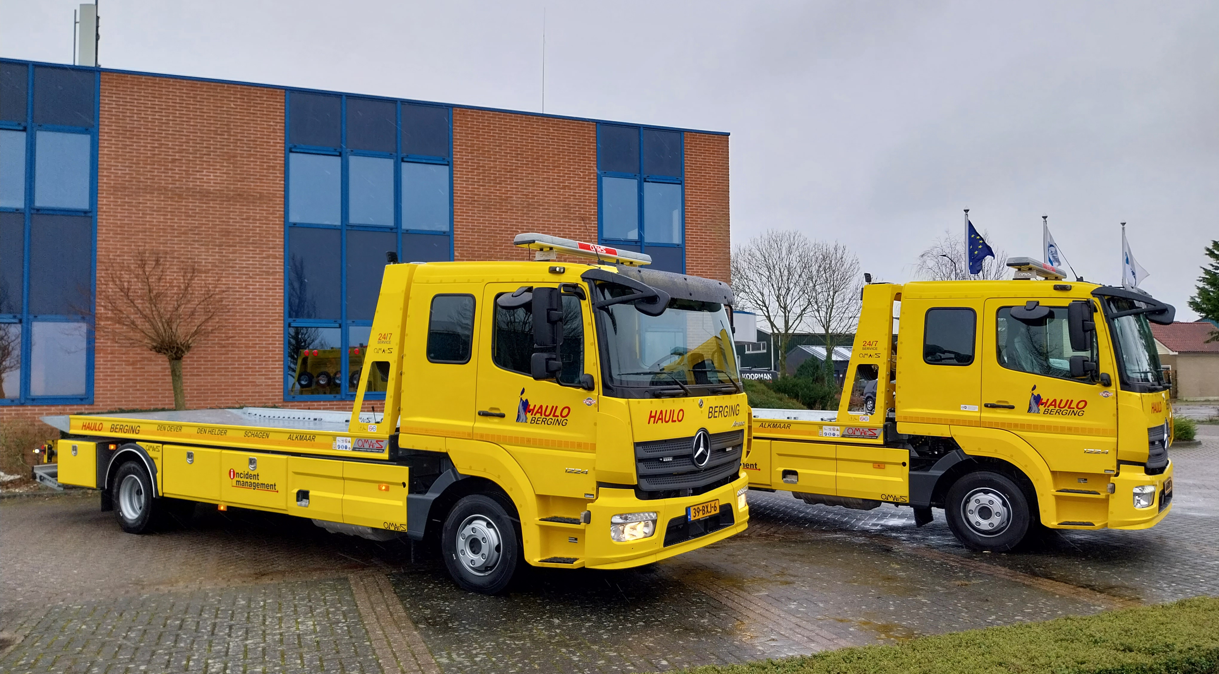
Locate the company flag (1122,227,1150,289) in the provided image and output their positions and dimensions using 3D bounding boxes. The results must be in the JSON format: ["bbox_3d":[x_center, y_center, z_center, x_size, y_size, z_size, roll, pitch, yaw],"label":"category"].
[{"bbox_3d":[15.703,-2.314,27.300,0.830,1.800,0.500,-1,-3,30],"label":"company flag"}]

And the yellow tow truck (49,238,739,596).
[{"bbox_3d":[-2.762,0.699,9.802,8.630,2.880,2.500,-2,-3,33],"label":"yellow tow truck"}]

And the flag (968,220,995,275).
[{"bbox_3d":[10.344,-2.467,25.500,0.800,1.520,0.450,-1,-2,22],"label":"flag"}]

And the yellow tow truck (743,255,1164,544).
[{"bbox_3d":[2.105,0.759,11.548,8.630,2.880,2.500,-2,-3,36],"label":"yellow tow truck"}]

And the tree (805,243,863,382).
[{"bbox_3d":[9.222,-0.363,38.144,3.200,7.214,3.100,-1,-2,14],"label":"tree"}]

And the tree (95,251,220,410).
[{"bbox_3d":[-7.506,0.468,15.276,2.100,3.795,2.000,1,-3,-26],"label":"tree"}]

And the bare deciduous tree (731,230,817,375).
[{"bbox_3d":[6.929,-0.597,38.153,3.900,7.693,3.700,-1,-2,10],"label":"bare deciduous tree"}]

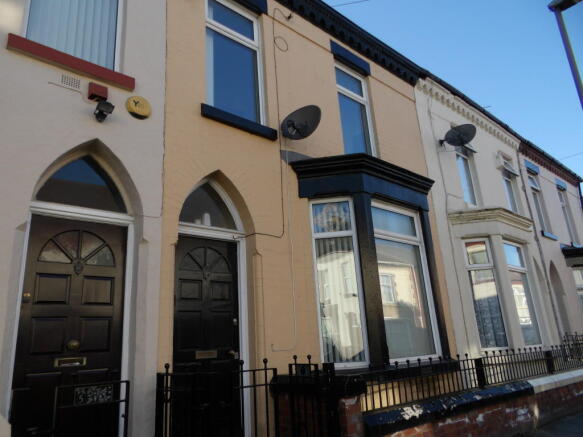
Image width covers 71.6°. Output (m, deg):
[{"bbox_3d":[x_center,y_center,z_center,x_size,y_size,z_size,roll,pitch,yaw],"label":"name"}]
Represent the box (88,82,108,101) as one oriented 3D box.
[{"bbox_3d":[-1.824,-1.174,3.790,0.165,0.110,0.100,10,-21,-40],"label":"box"}]

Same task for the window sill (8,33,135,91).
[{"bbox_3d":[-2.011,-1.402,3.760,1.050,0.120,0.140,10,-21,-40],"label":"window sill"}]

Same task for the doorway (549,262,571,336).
[{"bbox_3d":[7.324,2.330,11.120,0.910,2.400,0.250,10,-21,-40],"label":"doorway"}]

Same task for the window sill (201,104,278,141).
[{"bbox_3d":[-0.640,-1.134,4.962,1.105,0.155,0.140,10,-21,-40],"label":"window sill"}]

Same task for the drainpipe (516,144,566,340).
[{"bbox_3d":[6.646,0.654,10.843,0.090,5.600,0.100,10,-21,-40],"label":"drainpipe"}]

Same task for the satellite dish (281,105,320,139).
[{"bbox_3d":[0.106,-1.221,5.073,0.570,0.500,0.320,-12,-18,28],"label":"satellite dish"}]

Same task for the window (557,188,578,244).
[{"bbox_3d":[9.414,-0.036,13.819,0.950,1.900,0.130,10,-21,-40],"label":"window"}]

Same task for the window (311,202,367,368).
[{"bbox_3d":[0.578,0.772,5.070,0.580,2.100,0.100,-3,-16,-3],"label":"window"}]

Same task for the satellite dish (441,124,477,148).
[{"bbox_3d":[3.539,-1.746,8.428,0.580,0.510,0.320,-13,-19,30],"label":"satellite dish"}]

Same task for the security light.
[{"bbox_3d":[-1.716,-0.966,3.712,0.160,0.200,0.160,10,-21,-40],"label":"security light"}]

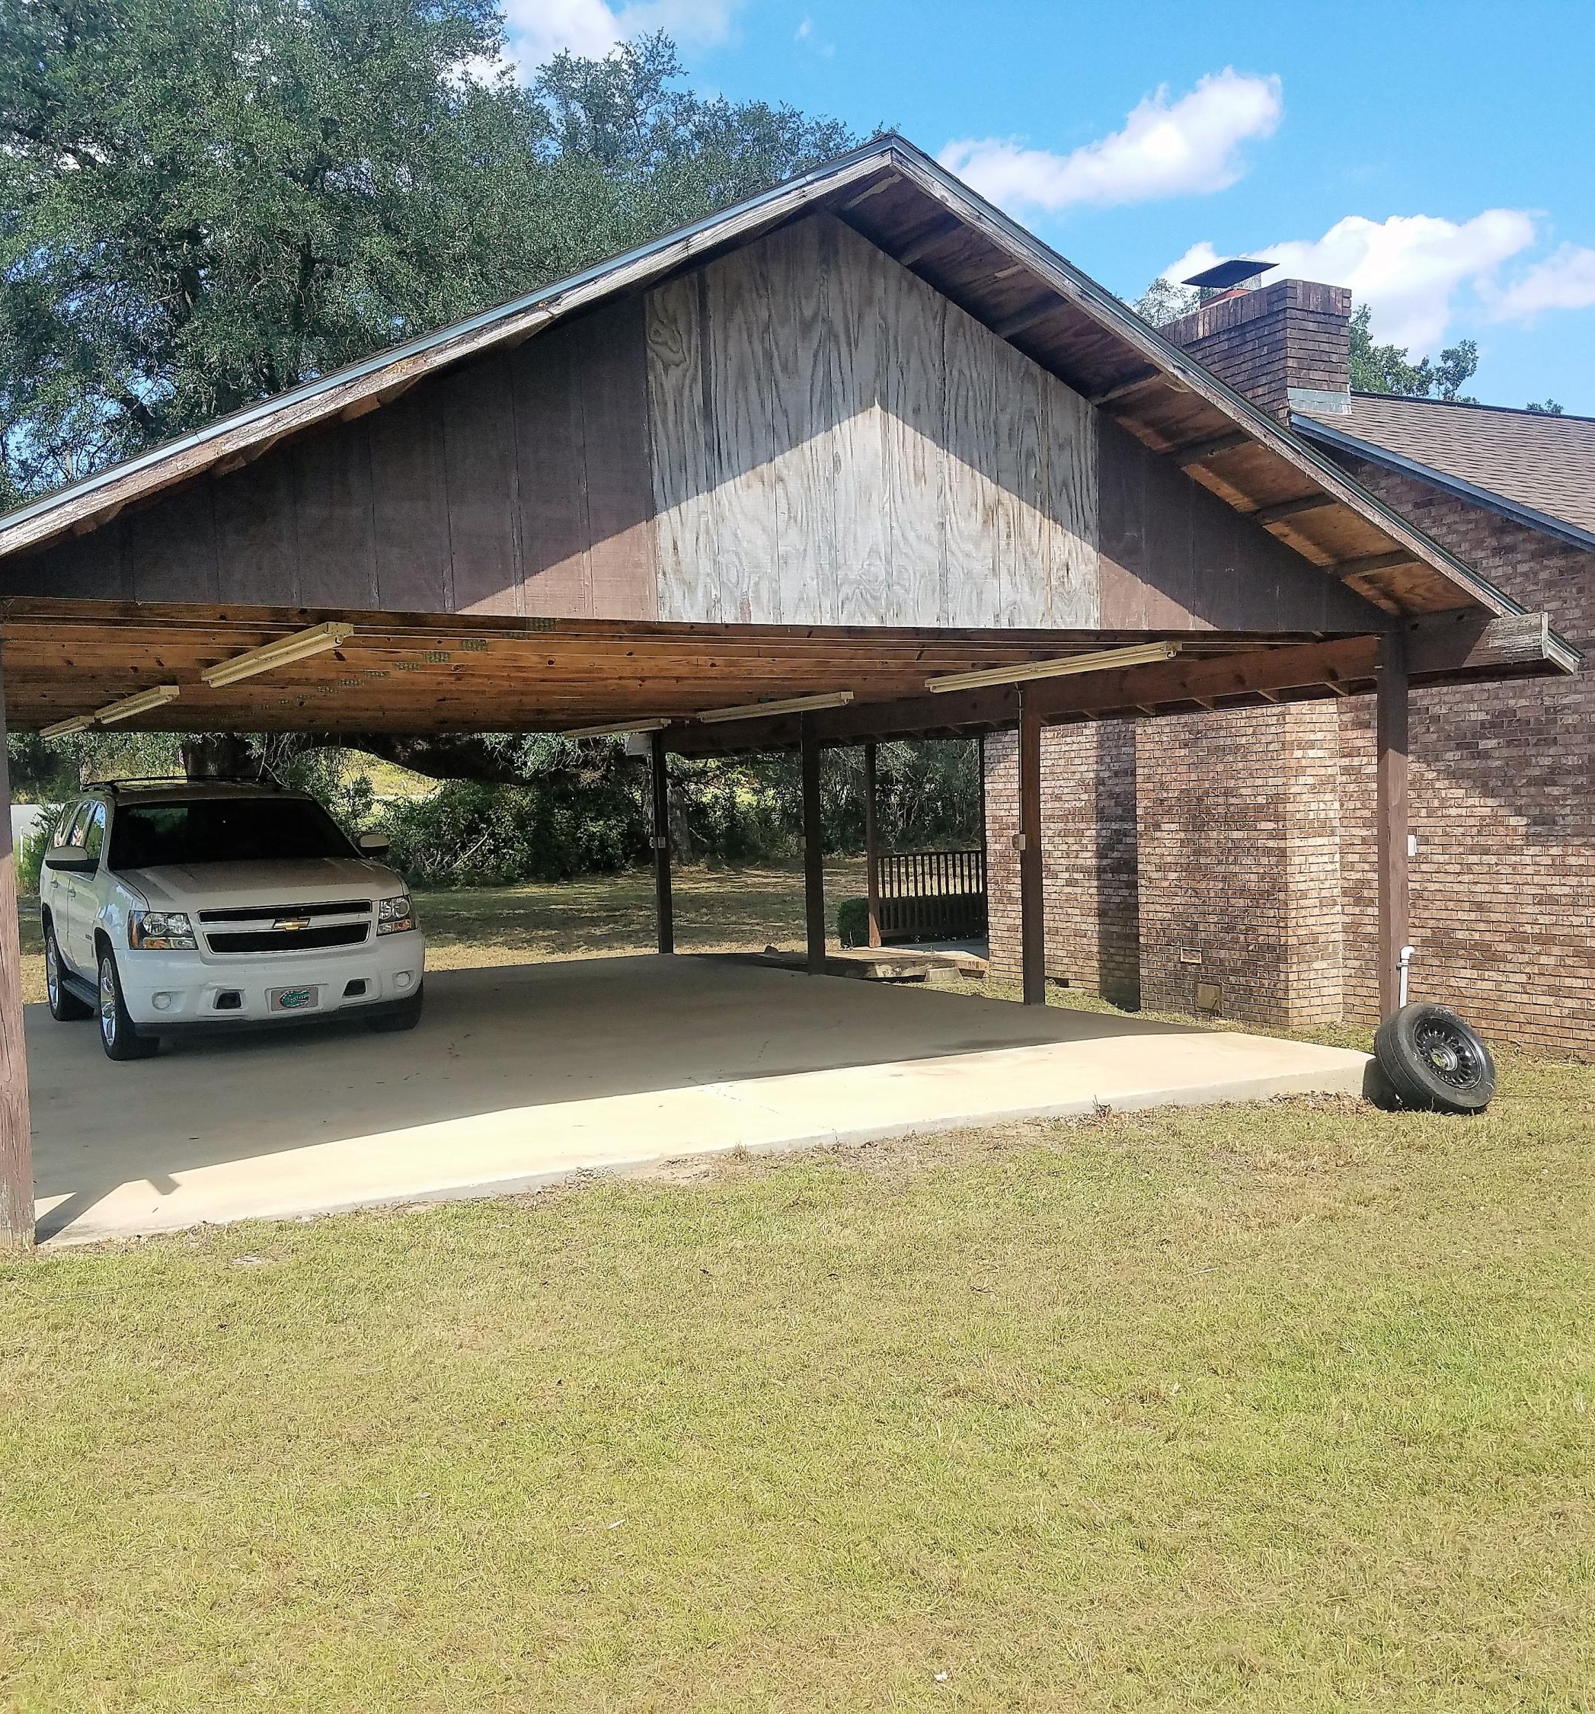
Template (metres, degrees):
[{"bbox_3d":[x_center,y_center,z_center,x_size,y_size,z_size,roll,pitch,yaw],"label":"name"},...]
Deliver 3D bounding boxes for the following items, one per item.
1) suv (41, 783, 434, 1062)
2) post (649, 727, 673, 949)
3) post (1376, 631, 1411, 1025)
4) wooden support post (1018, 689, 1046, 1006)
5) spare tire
[{"bbox_3d":[-4.636,0.370,13.582,2.030,1.940,5.130,-3,2,-30],"label":"suv"},{"bbox_3d":[-1.460,-0.137,18.640,0.140,2.419,0.100,-3,2,-29],"label":"post"},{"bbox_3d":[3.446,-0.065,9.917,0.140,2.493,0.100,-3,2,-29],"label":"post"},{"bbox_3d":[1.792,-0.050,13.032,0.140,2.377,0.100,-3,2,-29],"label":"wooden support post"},{"bbox_3d":[3.533,1.131,9.500,0.660,0.660,0.210,-3,-34,-27],"label":"spare tire"}]

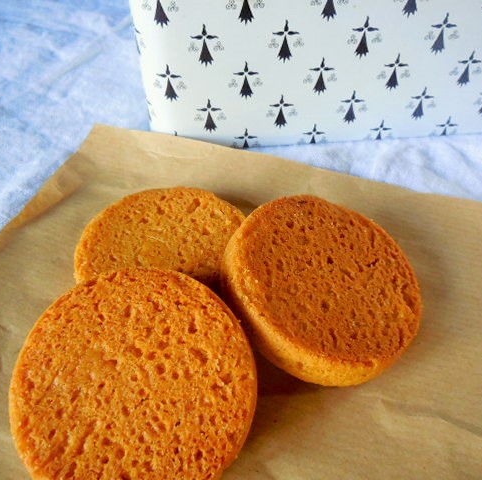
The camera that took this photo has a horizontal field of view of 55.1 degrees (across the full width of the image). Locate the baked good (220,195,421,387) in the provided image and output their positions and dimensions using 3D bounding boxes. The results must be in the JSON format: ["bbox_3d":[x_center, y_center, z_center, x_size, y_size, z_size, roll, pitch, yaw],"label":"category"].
[{"bbox_3d":[0.026,0.013,0.145,0.061,0.013,0.061,13,48,-15],"label":"baked good"}]

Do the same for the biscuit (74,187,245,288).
[{"bbox_3d":[-0.025,0.007,0.161,0.061,0.013,0.061,0,49,0],"label":"biscuit"}]

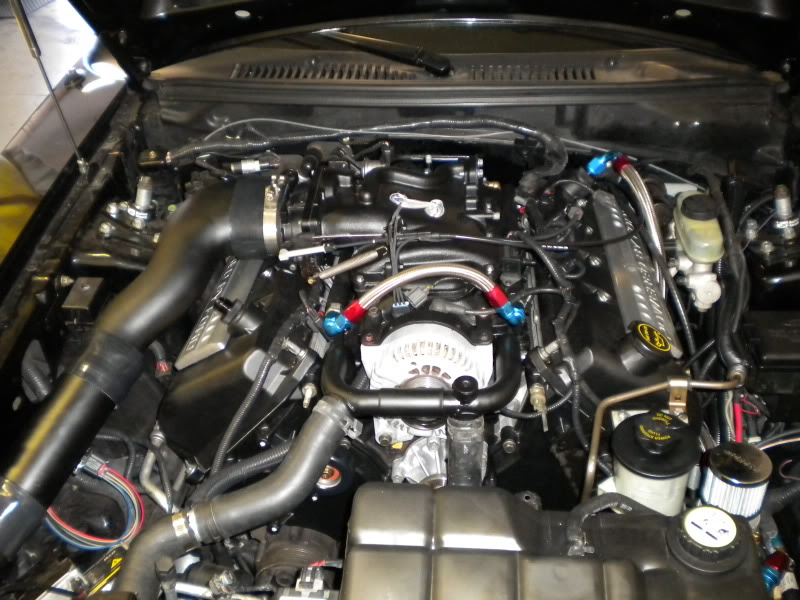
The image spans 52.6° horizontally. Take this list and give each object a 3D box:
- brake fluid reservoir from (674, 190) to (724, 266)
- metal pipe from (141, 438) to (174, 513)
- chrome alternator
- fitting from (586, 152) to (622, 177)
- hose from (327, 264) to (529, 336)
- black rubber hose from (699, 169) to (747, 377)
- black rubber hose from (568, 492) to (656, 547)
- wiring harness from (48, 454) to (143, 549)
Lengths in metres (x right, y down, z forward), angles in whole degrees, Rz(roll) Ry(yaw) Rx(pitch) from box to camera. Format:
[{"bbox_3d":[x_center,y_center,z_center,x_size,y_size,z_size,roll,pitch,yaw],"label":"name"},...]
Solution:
[{"bbox_3d":[0.466,-0.108,1.259,0.072,0.082,0.085,1,36,4],"label":"brake fluid reservoir"},{"bbox_3d":[-0.294,0.214,0.980,0.042,0.085,0.050,0,36,0],"label":"metal pipe"},{"bbox_3d":[0.036,0.097,1.035,0.165,0.155,0.155,1,32,4],"label":"chrome alternator"},{"bbox_3d":[0.351,-0.233,1.391,0.055,0.032,0.035,1,36,4],"label":"fitting"},{"bbox_3d":[0.032,0.003,1.096,0.265,0.070,0.050,1,36,4],"label":"hose"},{"bbox_3d":[0.477,-0.064,1.198,0.065,0.085,0.470,5,36,9],"label":"black rubber hose"},{"bbox_3d":[0.232,0.241,0.883,0.095,0.040,0.040,1,36,4],"label":"black rubber hose"},{"bbox_3d":[-0.382,0.255,1.015,0.115,0.060,0.105,1,36,4],"label":"wiring harness"}]

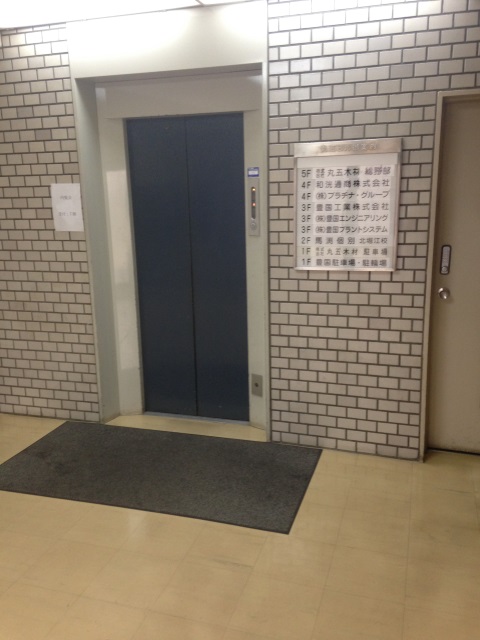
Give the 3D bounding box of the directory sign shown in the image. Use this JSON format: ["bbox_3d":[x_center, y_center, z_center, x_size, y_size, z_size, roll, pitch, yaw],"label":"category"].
[{"bbox_3d":[0.572,-0.611,3.308,0.561,0.685,0.040,4,15,18],"label":"directory sign"}]

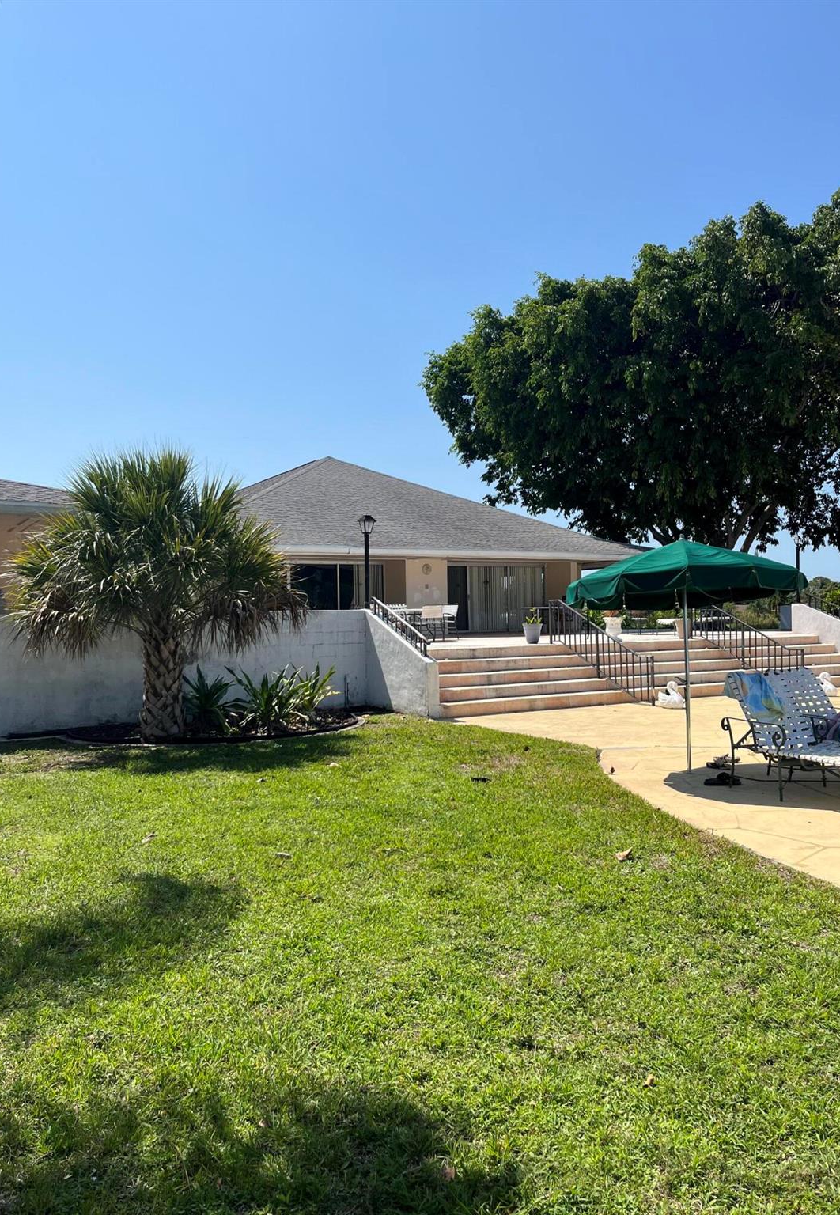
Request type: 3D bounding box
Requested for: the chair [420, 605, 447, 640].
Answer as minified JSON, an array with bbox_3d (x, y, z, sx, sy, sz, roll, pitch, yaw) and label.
[{"bbox_3d":[0.296,0.328,20.300,0.540,0.830,0.560,-1,0,-41],"label":"chair"}]

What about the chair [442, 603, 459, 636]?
[{"bbox_3d":[0.692,0.324,20.800,0.550,0.830,0.530,-1,0,-25],"label":"chair"}]

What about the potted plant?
[{"bbox_3d":[2.209,0.381,18.000,0.390,0.670,0.390,-1,0,7],"label":"potted plant"}]

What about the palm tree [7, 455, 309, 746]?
[{"bbox_3d":[-3.401,-0.204,12.000,3.800,3.800,3.700,-1,0,-16],"label":"palm tree"}]

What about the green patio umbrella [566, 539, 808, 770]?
[{"bbox_3d":[2.643,0.476,9.079,2.280,2.290,2.280,-2,-1,16],"label":"green patio umbrella"}]

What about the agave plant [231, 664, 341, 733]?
[{"bbox_3d":[-1.924,1.251,12.800,1.500,0.880,1.300,-1,0,-9],"label":"agave plant"}]

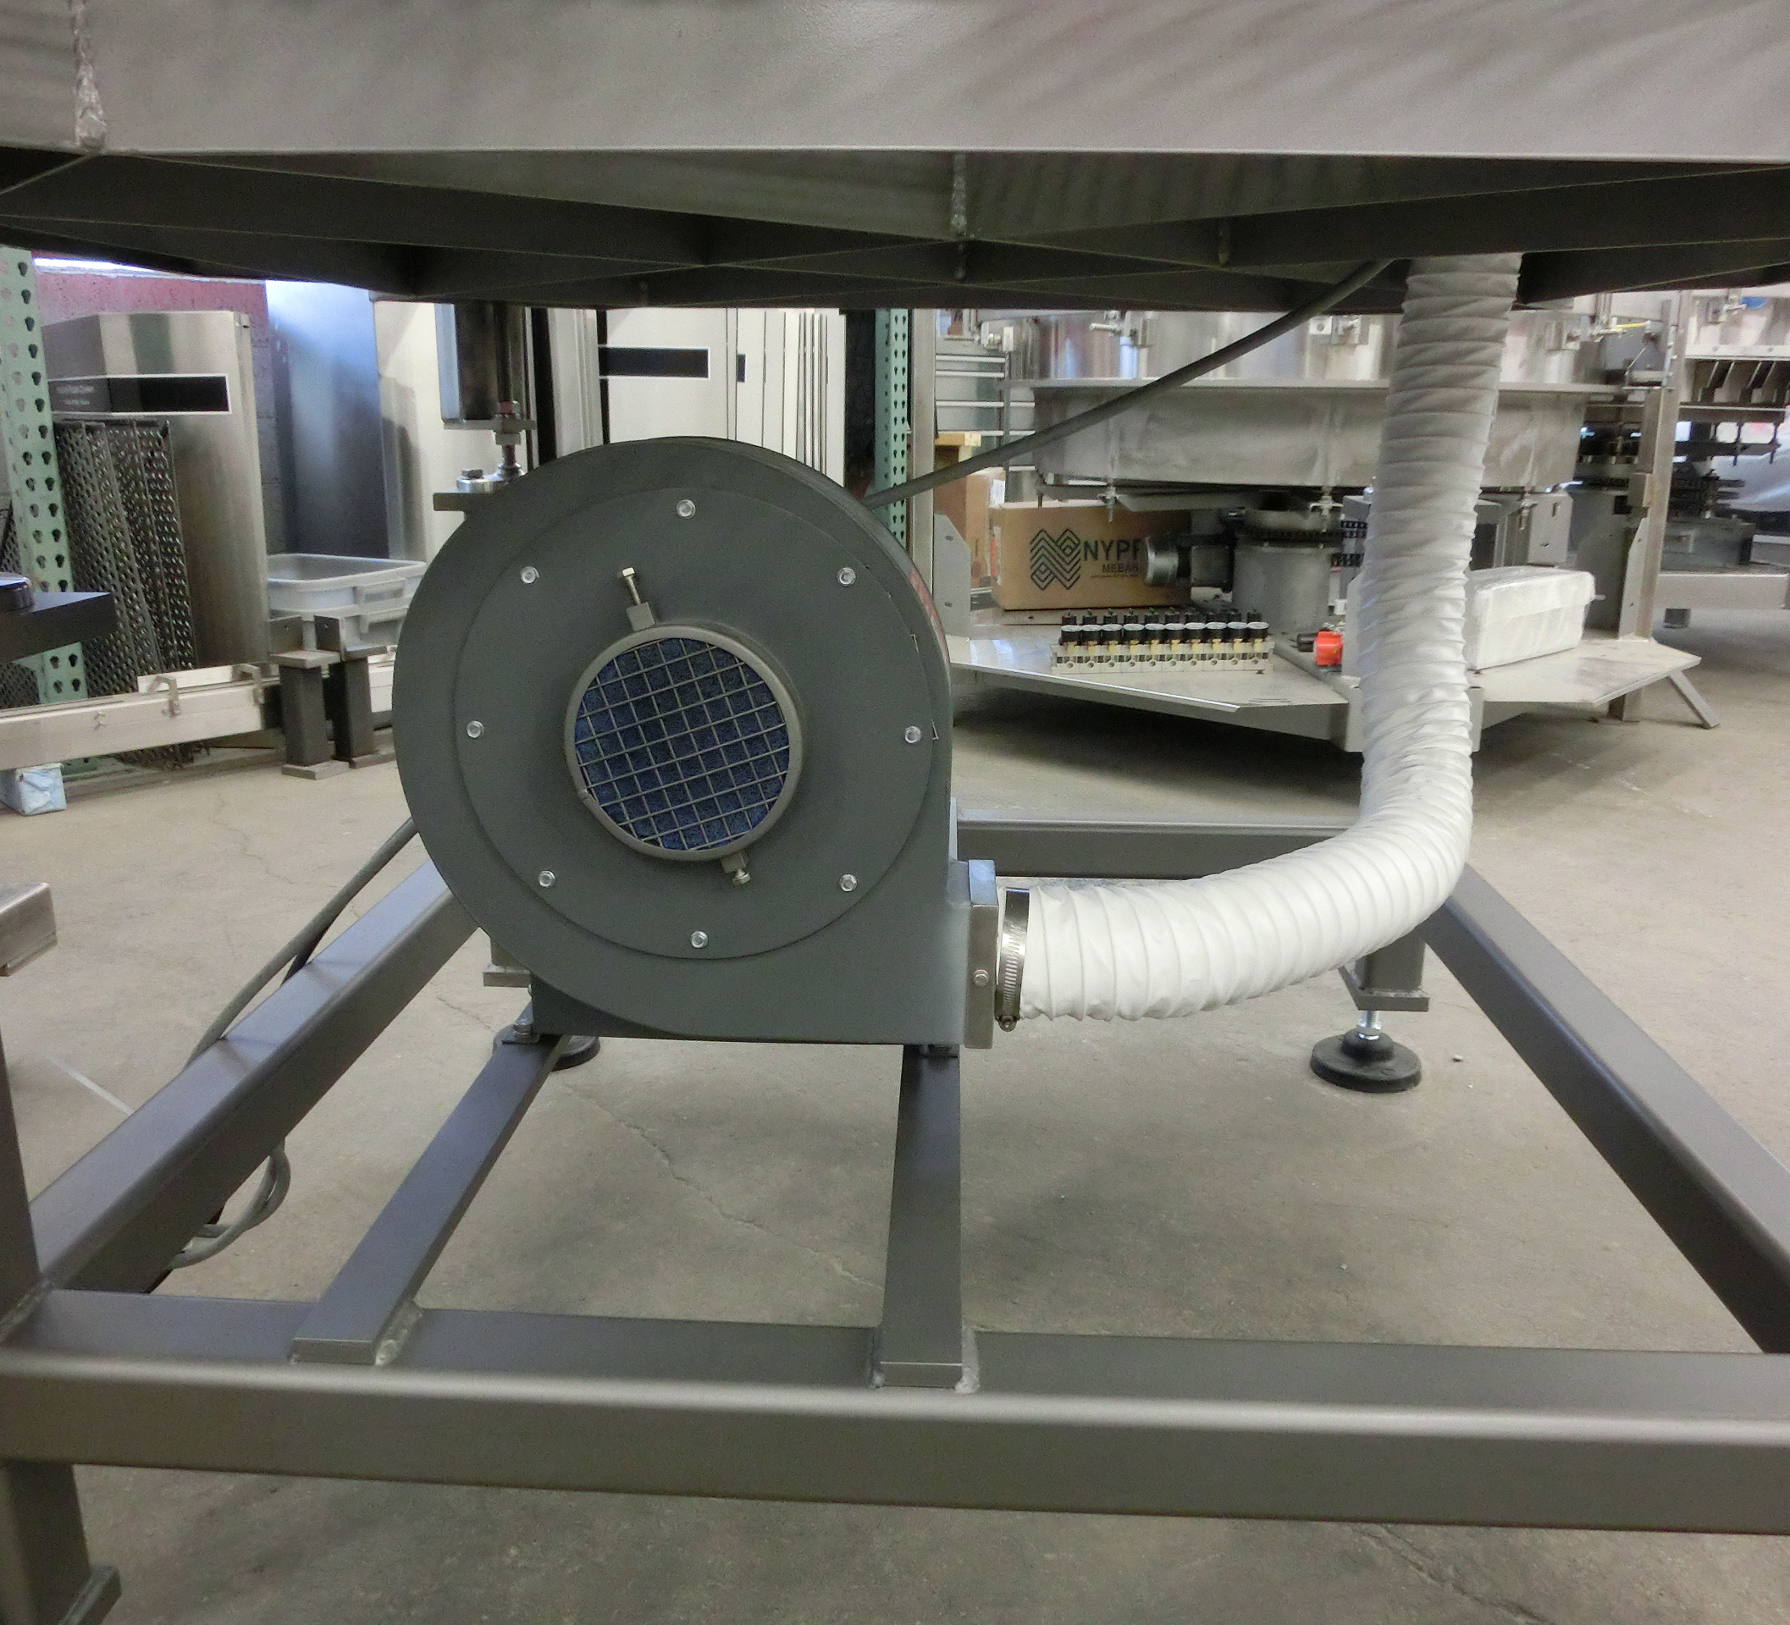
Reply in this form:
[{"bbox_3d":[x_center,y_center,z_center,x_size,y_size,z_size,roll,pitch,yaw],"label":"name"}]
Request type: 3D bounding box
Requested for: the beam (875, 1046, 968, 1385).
[{"bbox_3d":[0.033,0.131,1.228,0.040,0.013,1.044,1,16,2],"label":"beam"}]

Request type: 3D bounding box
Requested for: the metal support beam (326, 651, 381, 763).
[{"bbox_3d":[-1.149,-0.229,3.199,0.070,0.235,0.070,10,19,32],"label":"metal support beam"}]

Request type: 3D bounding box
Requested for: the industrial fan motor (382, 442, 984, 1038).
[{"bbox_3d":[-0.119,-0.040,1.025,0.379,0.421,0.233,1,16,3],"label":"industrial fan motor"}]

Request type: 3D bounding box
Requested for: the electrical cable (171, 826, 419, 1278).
[{"bbox_3d":[-0.483,0.180,1.203,0.158,0.284,0.302,1,16,3],"label":"electrical cable"}]

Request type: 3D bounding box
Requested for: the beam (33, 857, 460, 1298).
[{"bbox_3d":[-0.464,0.158,1.257,0.063,0.063,0.923,1,16,3],"label":"beam"}]

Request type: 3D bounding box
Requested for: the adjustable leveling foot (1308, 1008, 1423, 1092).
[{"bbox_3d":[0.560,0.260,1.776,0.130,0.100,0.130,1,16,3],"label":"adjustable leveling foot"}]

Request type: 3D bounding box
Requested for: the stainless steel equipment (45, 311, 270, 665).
[{"bbox_3d":[-1.632,-0.646,3.398,0.430,0.880,0.300,4,16,14],"label":"stainless steel equipment"}]

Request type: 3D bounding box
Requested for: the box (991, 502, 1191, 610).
[{"bbox_3d":[0.563,-0.756,4.352,0.580,0.280,0.380,-2,16,-7],"label":"box"}]

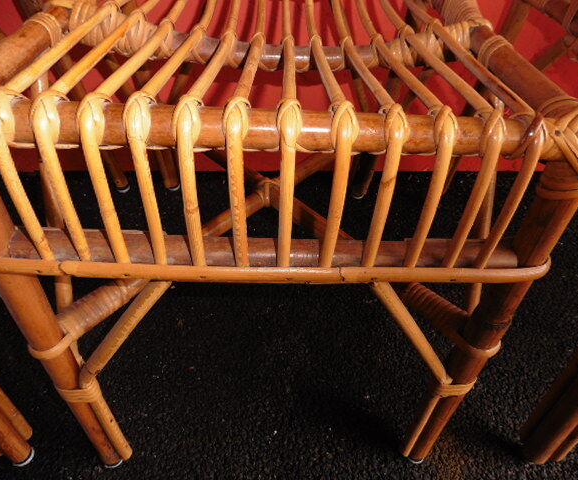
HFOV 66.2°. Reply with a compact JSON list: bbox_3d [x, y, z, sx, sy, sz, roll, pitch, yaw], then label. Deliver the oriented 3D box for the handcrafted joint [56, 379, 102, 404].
[{"bbox_3d":[-0.223,0.161,0.472,0.048,0.021,0.035,1,41,-3],"label":"handcrafted joint"}]

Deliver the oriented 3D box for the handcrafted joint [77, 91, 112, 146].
[{"bbox_3d":[-0.119,-0.073,0.270,0.021,0.034,0.032,1,41,-3],"label":"handcrafted joint"}]

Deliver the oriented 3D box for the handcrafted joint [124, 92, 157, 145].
[{"bbox_3d":[-0.090,-0.075,0.270,0.021,0.034,0.032,1,41,-3],"label":"handcrafted joint"}]

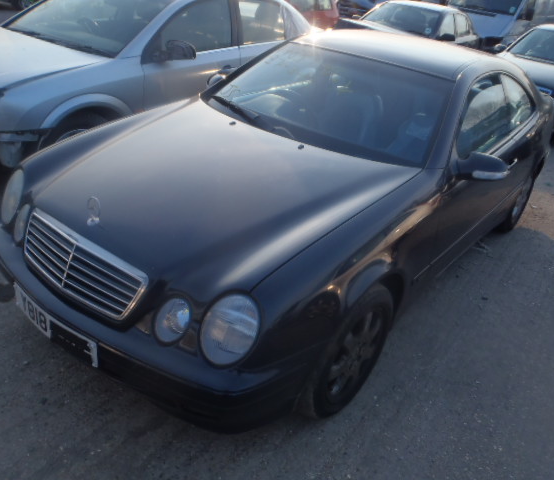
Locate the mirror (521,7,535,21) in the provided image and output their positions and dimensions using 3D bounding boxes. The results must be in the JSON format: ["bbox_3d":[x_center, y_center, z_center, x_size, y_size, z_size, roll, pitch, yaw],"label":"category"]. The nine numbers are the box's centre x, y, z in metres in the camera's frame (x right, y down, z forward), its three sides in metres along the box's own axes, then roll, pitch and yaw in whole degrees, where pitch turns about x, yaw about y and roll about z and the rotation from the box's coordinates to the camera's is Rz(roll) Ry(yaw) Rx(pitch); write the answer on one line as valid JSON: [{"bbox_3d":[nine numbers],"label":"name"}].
[{"bbox_3d":[6.231,-5.588,12.800,0.250,0.350,0.160,16,28,15],"label":"mirror"}]

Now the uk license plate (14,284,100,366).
[{"bbox_3d":[-0.831,0.308,1.886,0.520,0.111,0.040,25,31,30],"label":"uk license plate"}]

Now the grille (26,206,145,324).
[{"bbox_3d":[-0.733,0.082,1.878,0.680,0.190,0.090,25,11,30],"label":"grille"}]

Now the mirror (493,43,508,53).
[{"bbox_3d":[3.566,-3.067,8.260,0.240,0.160,0.140,26,32,32],"label":"mirror"}]

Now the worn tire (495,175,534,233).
[{"bbox_3d":[1.888,-0.375,4.182,0.205,0.625,0.625,25,31,30],"label":"worn tire"}]

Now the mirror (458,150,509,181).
[{"bbox_3d":[1.006,-0.352,2.519,0.220,0.130,0.115,25,31,30],"label":"mirror"}]

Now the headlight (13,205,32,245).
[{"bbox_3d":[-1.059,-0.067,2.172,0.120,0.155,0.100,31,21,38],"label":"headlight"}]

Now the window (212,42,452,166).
[{"bbox_3d":[0.309,-0.834,2.853,1.400,0.110,0.680,25,62,30],"label":"window"}]

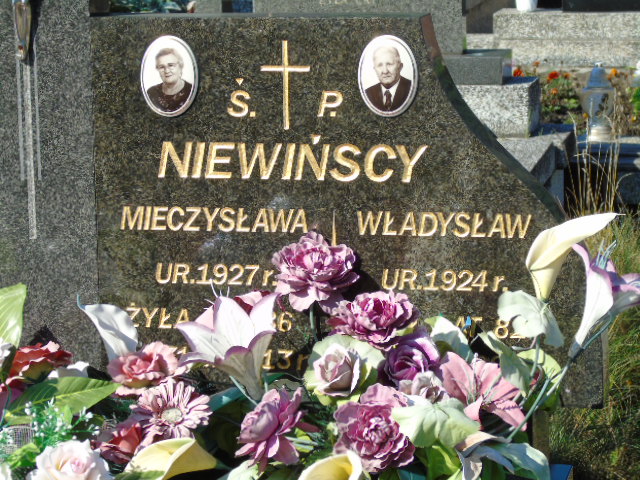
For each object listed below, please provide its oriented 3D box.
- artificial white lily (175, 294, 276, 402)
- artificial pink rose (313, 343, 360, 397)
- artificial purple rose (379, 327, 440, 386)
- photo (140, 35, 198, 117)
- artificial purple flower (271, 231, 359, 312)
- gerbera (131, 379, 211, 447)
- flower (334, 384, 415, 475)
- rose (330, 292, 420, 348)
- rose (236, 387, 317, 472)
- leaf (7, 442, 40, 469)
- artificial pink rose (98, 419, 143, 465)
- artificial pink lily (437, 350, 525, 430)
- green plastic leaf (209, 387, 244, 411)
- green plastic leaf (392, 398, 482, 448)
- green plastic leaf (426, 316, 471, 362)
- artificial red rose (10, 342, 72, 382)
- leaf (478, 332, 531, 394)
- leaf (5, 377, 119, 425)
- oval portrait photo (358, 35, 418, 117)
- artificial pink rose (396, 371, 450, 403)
[{"bbox_3d":[-0.134,0.154,3.319,0.130,0.135,0.115,-18,13,0],"label":"artificial white lily"},{"bbox_3d":[0.023,0.179,3.161,0.064,0.070,0.064,1,13,11],"label":"artificial pink rose"},{"bbox_3d":[0.123,0.160,3.149,0.084,0.077,0.078,0,13,6],"label":"artificial purple rose"},{"bbox_3d":[-0.218,-0.238,3.315,0.088,0.120,0.012,2,9,15],"label":"photo"},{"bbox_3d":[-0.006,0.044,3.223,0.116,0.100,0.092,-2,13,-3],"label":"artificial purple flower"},{"bbox_3d":[-0.214,0.247,3.281,0.110,0.108,0.040,-2,-30,-4],"label":"gerbera"},{"bbox_3d":[0.076,0.263,3.204,0.112,0.120,0.080,-2,-12,-3],"label":"flower"},{"bbox_3d":[0.074,0.110,3.174,0.121,0.073,0.100,-2,13,0],"label":"rose"},{"bbox_3d":[-0.063,0.269,3.249,0.103,0.110,0.078,10,-5,43],"label":"rose"},{"bbox_3d":[-0.421,0.306,3.252,0.050,0.030,0.040,-2,13,0],"label":"leaf"},{"bbox_3d":[-0.280,0.284,3.236,0.064,0.062,0.063,-4,13,-9],"label":"artificial pink rose"},{"bbox_3d":[0.226,0.213,3.221,0.120,0.108,0.080,-1,-24,-1],"label":"artificial pink lily"},{"bbox_3d":[-0.136,0.230,3.333,0.065,0.025,0.038,-36,61,-18],"label":"green plastic leaf"},{"bbox_3d":[0.157,0.247,3.088,0.115,0.055,0.080,-3,13,-6],"label":"green plastic leaf"},{"bbox_3d":[0.184,0.143,3.292,0.062,0.068,0.035,2,-11,12],"label":"green plastic leaf"},{"bbox_3d":[-0.412,0.182,3.381,0.088,0.060,0.088,-1,12,0],"label":"artificial red rose"},{"bbox_3d":[0.261,0.175,3.248,0.050,0.100,0.035,-41,-7,31],"label":"leaf"},{"bbox_3d":[-0.369,0.229,3.270,0.158,0.030,0.065,-16,46,-6],"label":"leaf"},{"bbox_3d":[0.099,-0.238,3.317,0.090,0.120,0.010,1,10,13],"label":"oval portrait photo"},{"bbox_3d":[0.139,0.202,3.114,0.070,0.050,0.060,-3,13,-6],"label":"artificial pink rose"}]

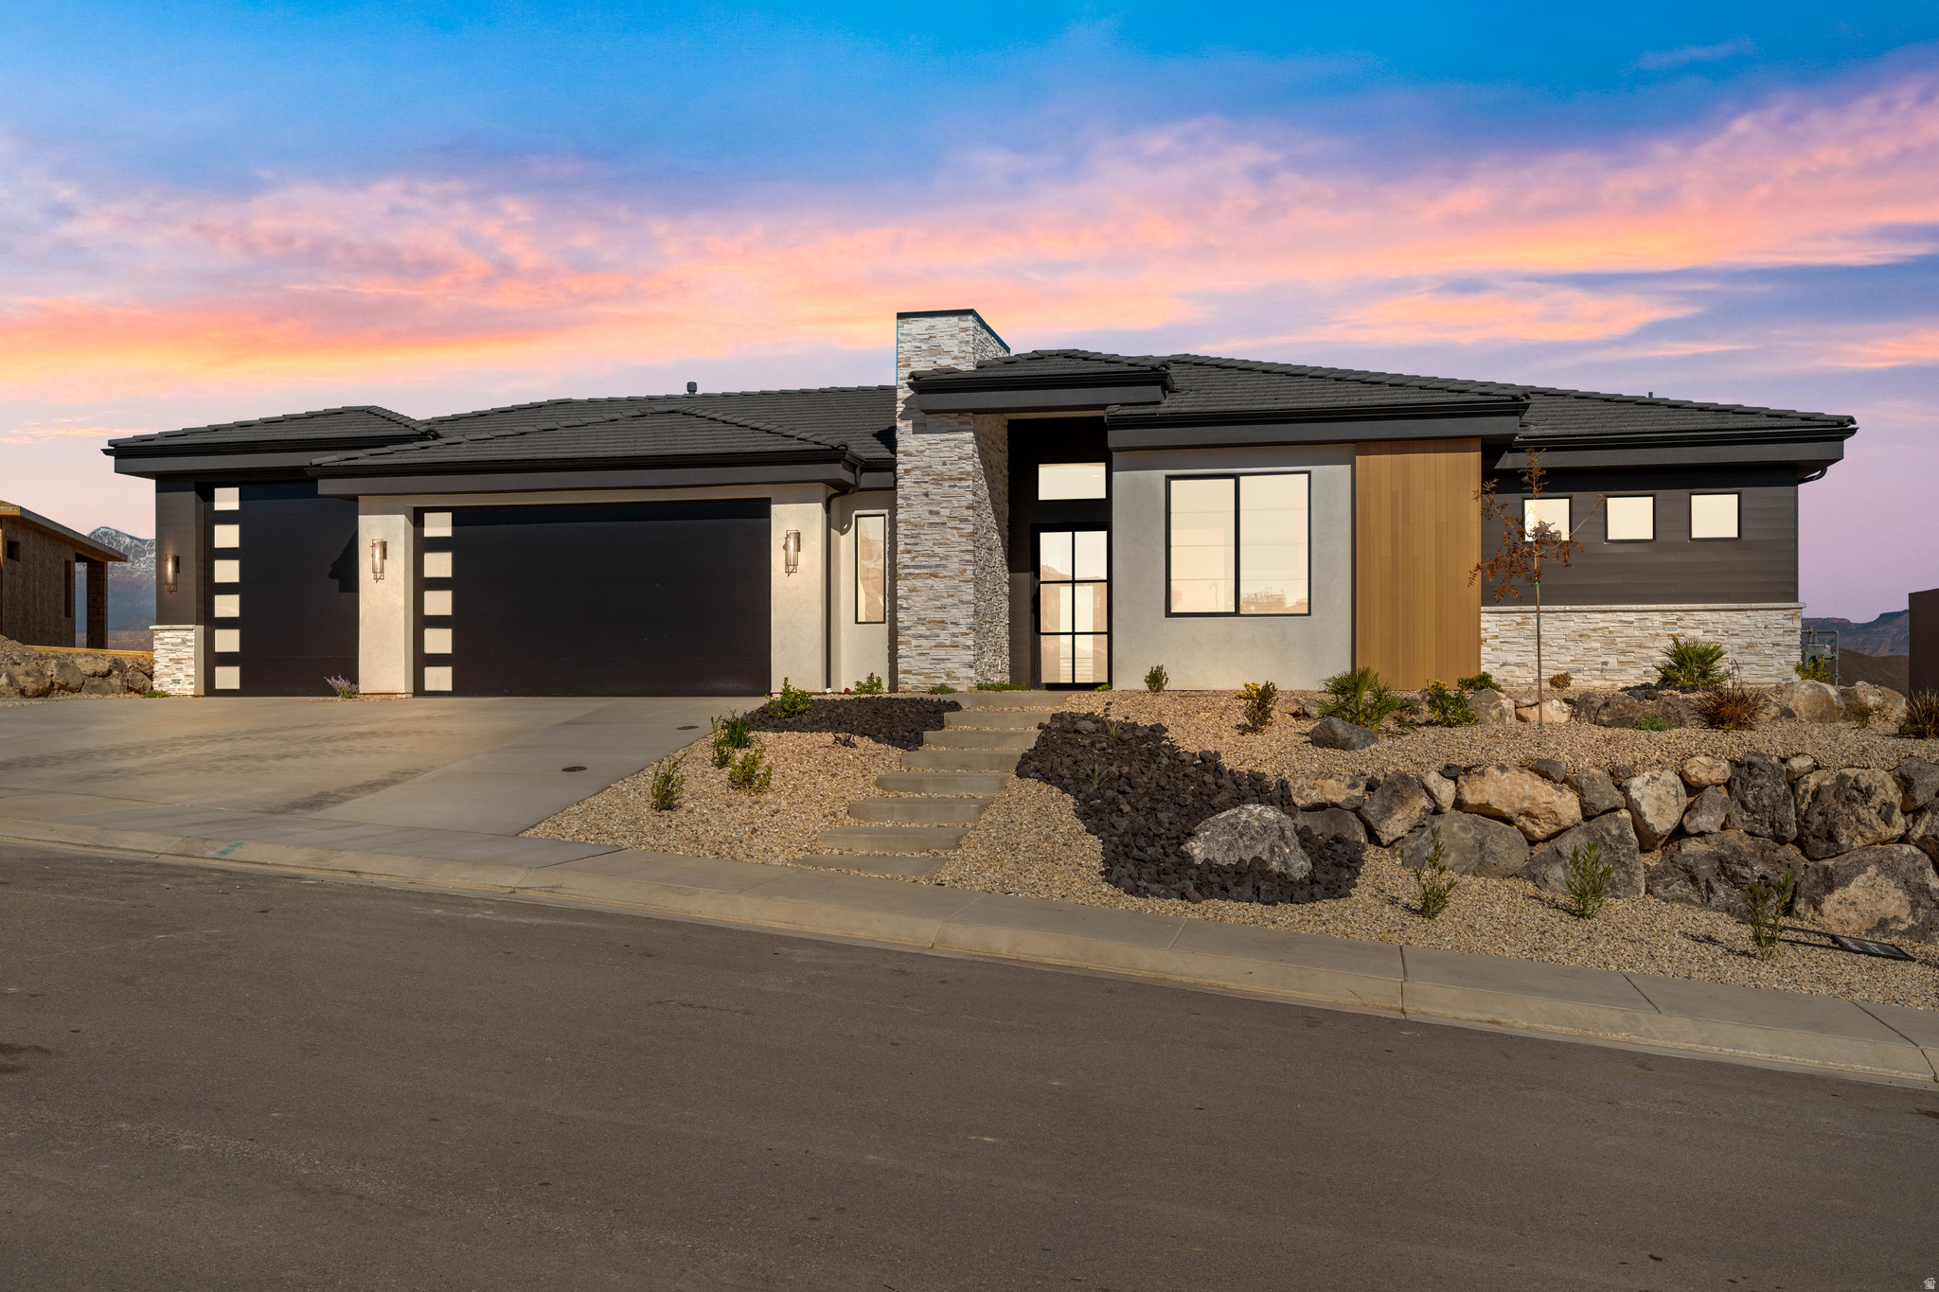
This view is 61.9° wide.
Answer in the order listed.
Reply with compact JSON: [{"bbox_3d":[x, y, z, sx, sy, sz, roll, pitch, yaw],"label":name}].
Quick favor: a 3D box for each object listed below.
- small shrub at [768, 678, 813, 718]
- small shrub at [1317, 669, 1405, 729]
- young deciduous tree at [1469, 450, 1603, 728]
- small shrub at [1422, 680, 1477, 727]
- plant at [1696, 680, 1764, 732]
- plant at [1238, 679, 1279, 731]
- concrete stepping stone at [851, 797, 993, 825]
[{"bbox_3d":[-2.113,0.609,19.100,0.555,0.502,0.520,0,0,0],"label":"small shrub"},{"bbox_3d":[4.112,0.547,16.900,0.919,0.650,0.820,0,0,14],"label":"small shrub"},{"bbox_3d":[5.969,-0.606,17.000,1.403,2.934,1.200,0,0,14],"label":"young deciduous tree"},{"bbox_3d":[5.074,0.601,17.100,0.577,0.497,0.520,0,0,14],"label":"small shrub"},{"bbox_3d":[7.954,0.626,16.900,0.713,0.555,0.680,0,0,14],"label":"plant"},{"bbox_3d":[3.001,0.630,16.800,0.441,0.536,0.420,0,0,14],"label":"plant"},{"bbox_3d":[-0.410,1.555,15.150,1.300,0.180,0.600,0,0,14],"label":"concrete stepping stone"}]

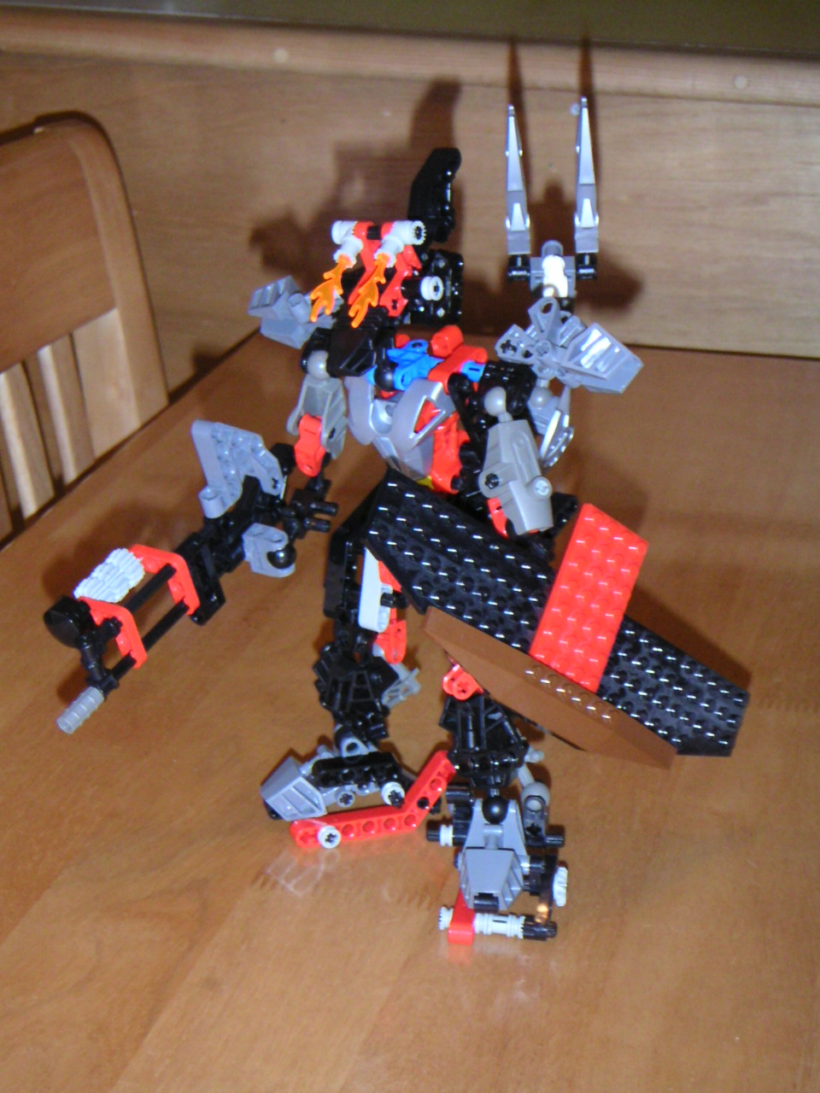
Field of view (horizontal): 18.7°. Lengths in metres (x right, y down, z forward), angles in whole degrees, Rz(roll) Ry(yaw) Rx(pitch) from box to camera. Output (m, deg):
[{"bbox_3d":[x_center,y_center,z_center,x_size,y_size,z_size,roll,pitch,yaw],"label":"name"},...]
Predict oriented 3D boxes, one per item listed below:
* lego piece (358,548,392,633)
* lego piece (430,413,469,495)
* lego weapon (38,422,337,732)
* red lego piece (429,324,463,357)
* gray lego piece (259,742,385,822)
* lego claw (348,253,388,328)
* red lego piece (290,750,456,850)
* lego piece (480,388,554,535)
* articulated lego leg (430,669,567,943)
[{"bbox_3d":[-0.012,0.015,0.865,0.009,0.034,0.009,10,19,22],"label":"lego piece"},{"bbox_3d":[0.013,-0.031,0.837,0.014,0.028,0.016,1,16,25],"label":"lego piece"},{"bbox_3d":[-0.072,0.011,0.840,0.039,0.045,0.122,17,49,40],"label":"lego weapon"},{"bbox_3d":[0.013,-0.070,0.848,0.009,0.009,0.014,15,25,36],"label":"red lego piece"},{"bbox_3d":[-0.031,0.085,0.900,0.046,0.019,0.024,-6,21,-14],"label":"gray lego piece"},{"bbox_3d":[-0.014,-0.085,0.828,0.010,0.006,0.029,9,57,23],"label":"lego claw"},{"bbox_3d":[-0.013,0.090,0.896,0.062,0.026,0.008,-7,22,-20],"label":"red lego piece"},{"bbox_3d":[0.036,-0.028,0.835,0.021,0.053,0.017,-24,-9,14],"label":"lego piece"},{"bbox_3d":[0.030,0.083,0.838,0.043,0.080,0.060,3,20,11],"label":"articulated lego leg"}]

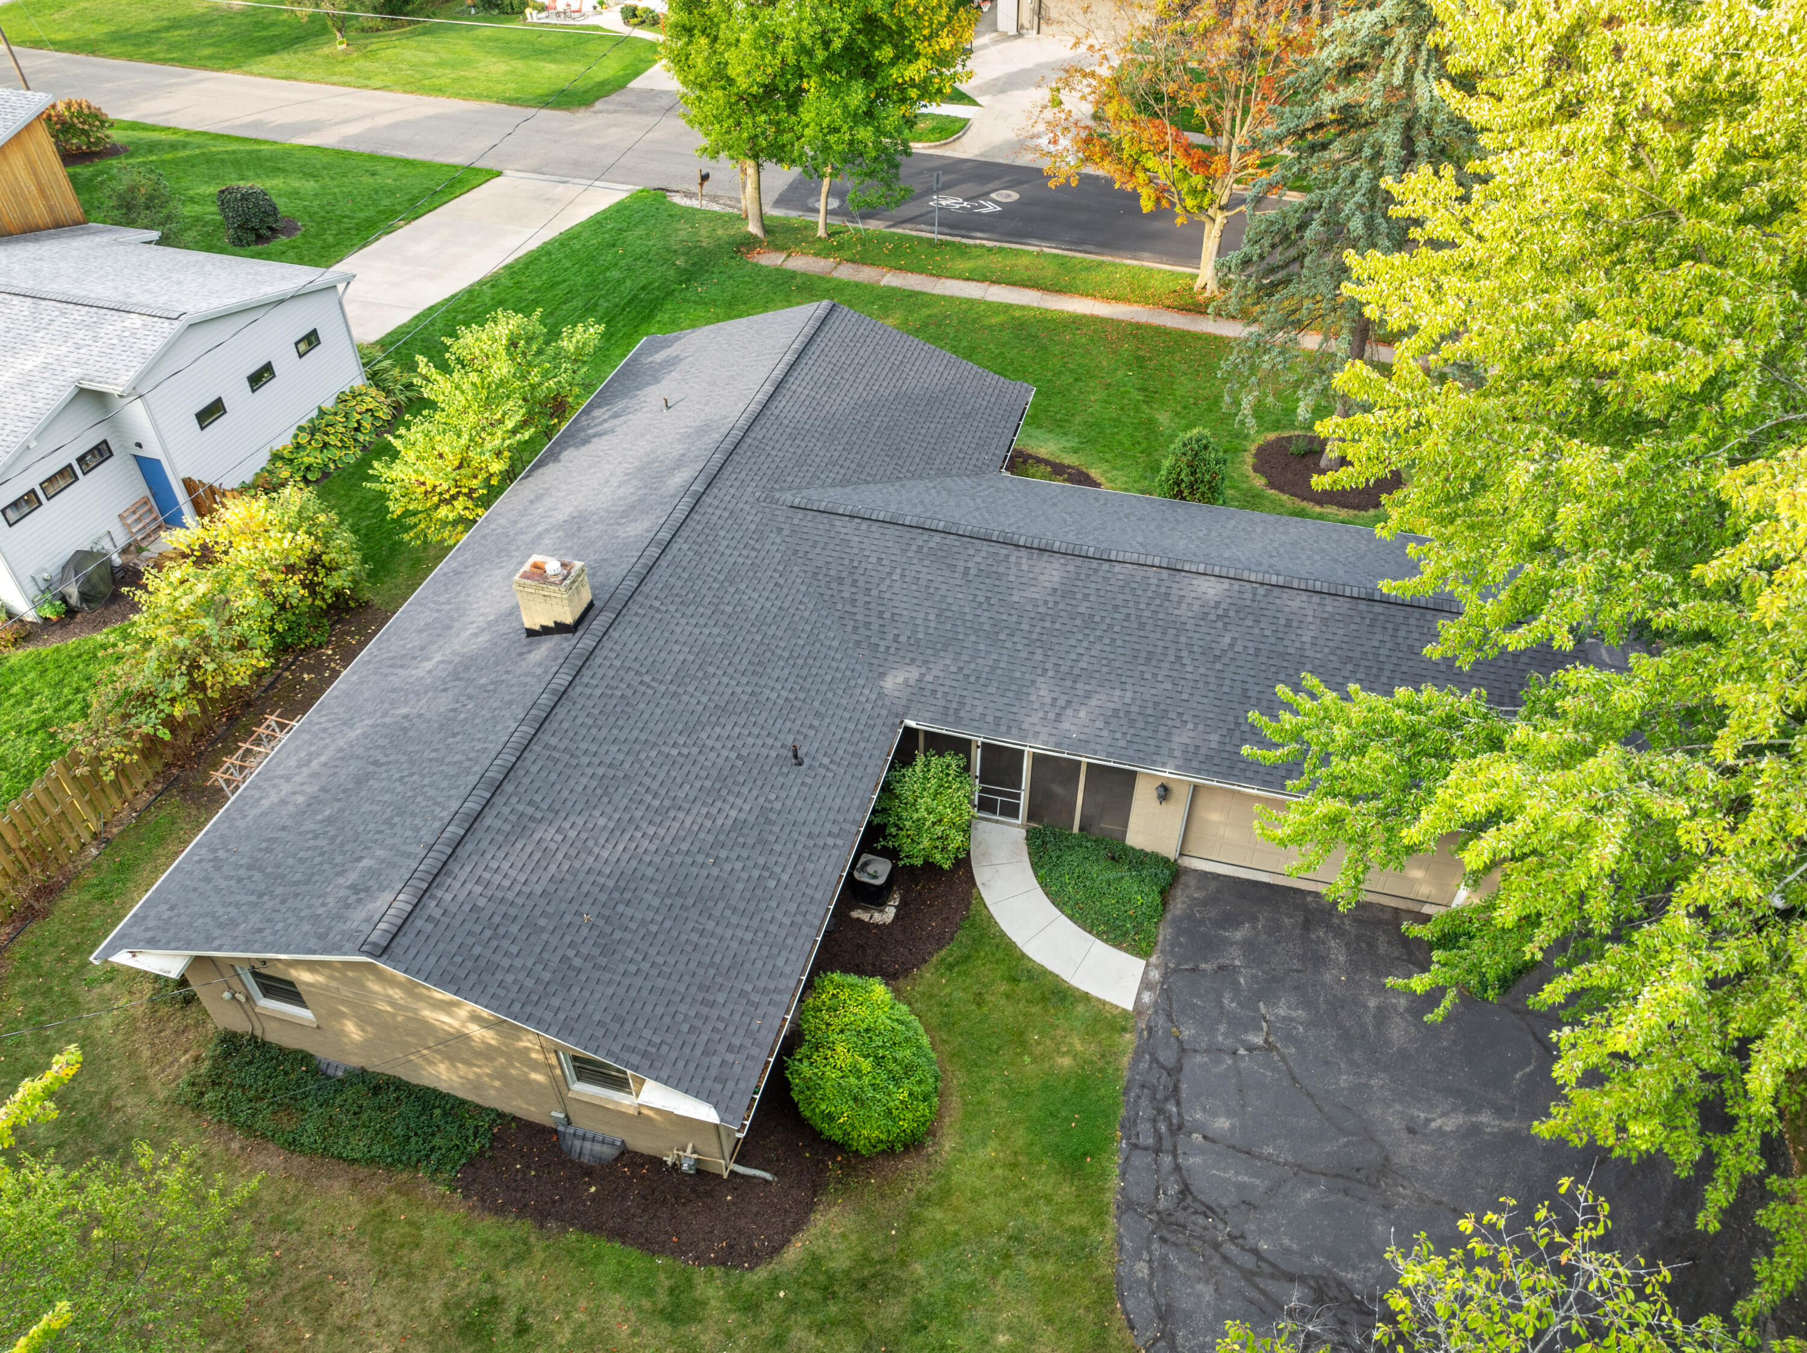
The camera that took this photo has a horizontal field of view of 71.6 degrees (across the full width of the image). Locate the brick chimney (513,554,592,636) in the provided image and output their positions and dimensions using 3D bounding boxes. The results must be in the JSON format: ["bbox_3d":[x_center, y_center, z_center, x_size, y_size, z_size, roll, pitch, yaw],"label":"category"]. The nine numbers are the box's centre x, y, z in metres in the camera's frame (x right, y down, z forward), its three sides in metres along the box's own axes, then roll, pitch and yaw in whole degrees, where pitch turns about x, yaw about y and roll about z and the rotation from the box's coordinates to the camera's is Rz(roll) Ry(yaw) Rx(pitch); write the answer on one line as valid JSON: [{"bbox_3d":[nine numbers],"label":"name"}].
[{"bbox_3d":[-6.090,-1.339,21.940,1.040,1.270,0.900,11,43,11],"label":"brick chimney"}]

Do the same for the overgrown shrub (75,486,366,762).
[{"bbox_3d":[-13.653,-1.117,25.625,3.200,3.400,7.000,11,43,11],"label":"overgrown shrub"}]

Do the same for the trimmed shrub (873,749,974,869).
[{"bbox_3d":[0.355,2.443,22.804,1.850,2.100,1.900,0,42,0],"label":"trimmed shrub"}]

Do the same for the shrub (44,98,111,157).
[{"bbox_3d":[-32.549,-21.662,49.376,2.200,2.000,2.200,11,43,11],"label":"shrub"}]

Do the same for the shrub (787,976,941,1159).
[{"bbox_3d":[-0.607,5.855,19.045,2.300,2.100,2.500,0,42,0],"label":"shrub"}]

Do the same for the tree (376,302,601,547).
[{"bbox_3d":[-9.972,-5.875,30.443,3.900,4.000,6.900,11,43,11],"label":"tree"}]

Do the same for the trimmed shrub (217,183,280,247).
[{"bbox_3d":[-22.585,-15.894,43.201,1.750,1.900,1.750,11,43,11],"label":"trimmed shrub"}]

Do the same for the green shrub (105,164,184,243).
[{"bbox_3d":[-26.074,-16.165,43.132,2.100,2.350,2.100,11,43,11],"label":"green shrub"}]

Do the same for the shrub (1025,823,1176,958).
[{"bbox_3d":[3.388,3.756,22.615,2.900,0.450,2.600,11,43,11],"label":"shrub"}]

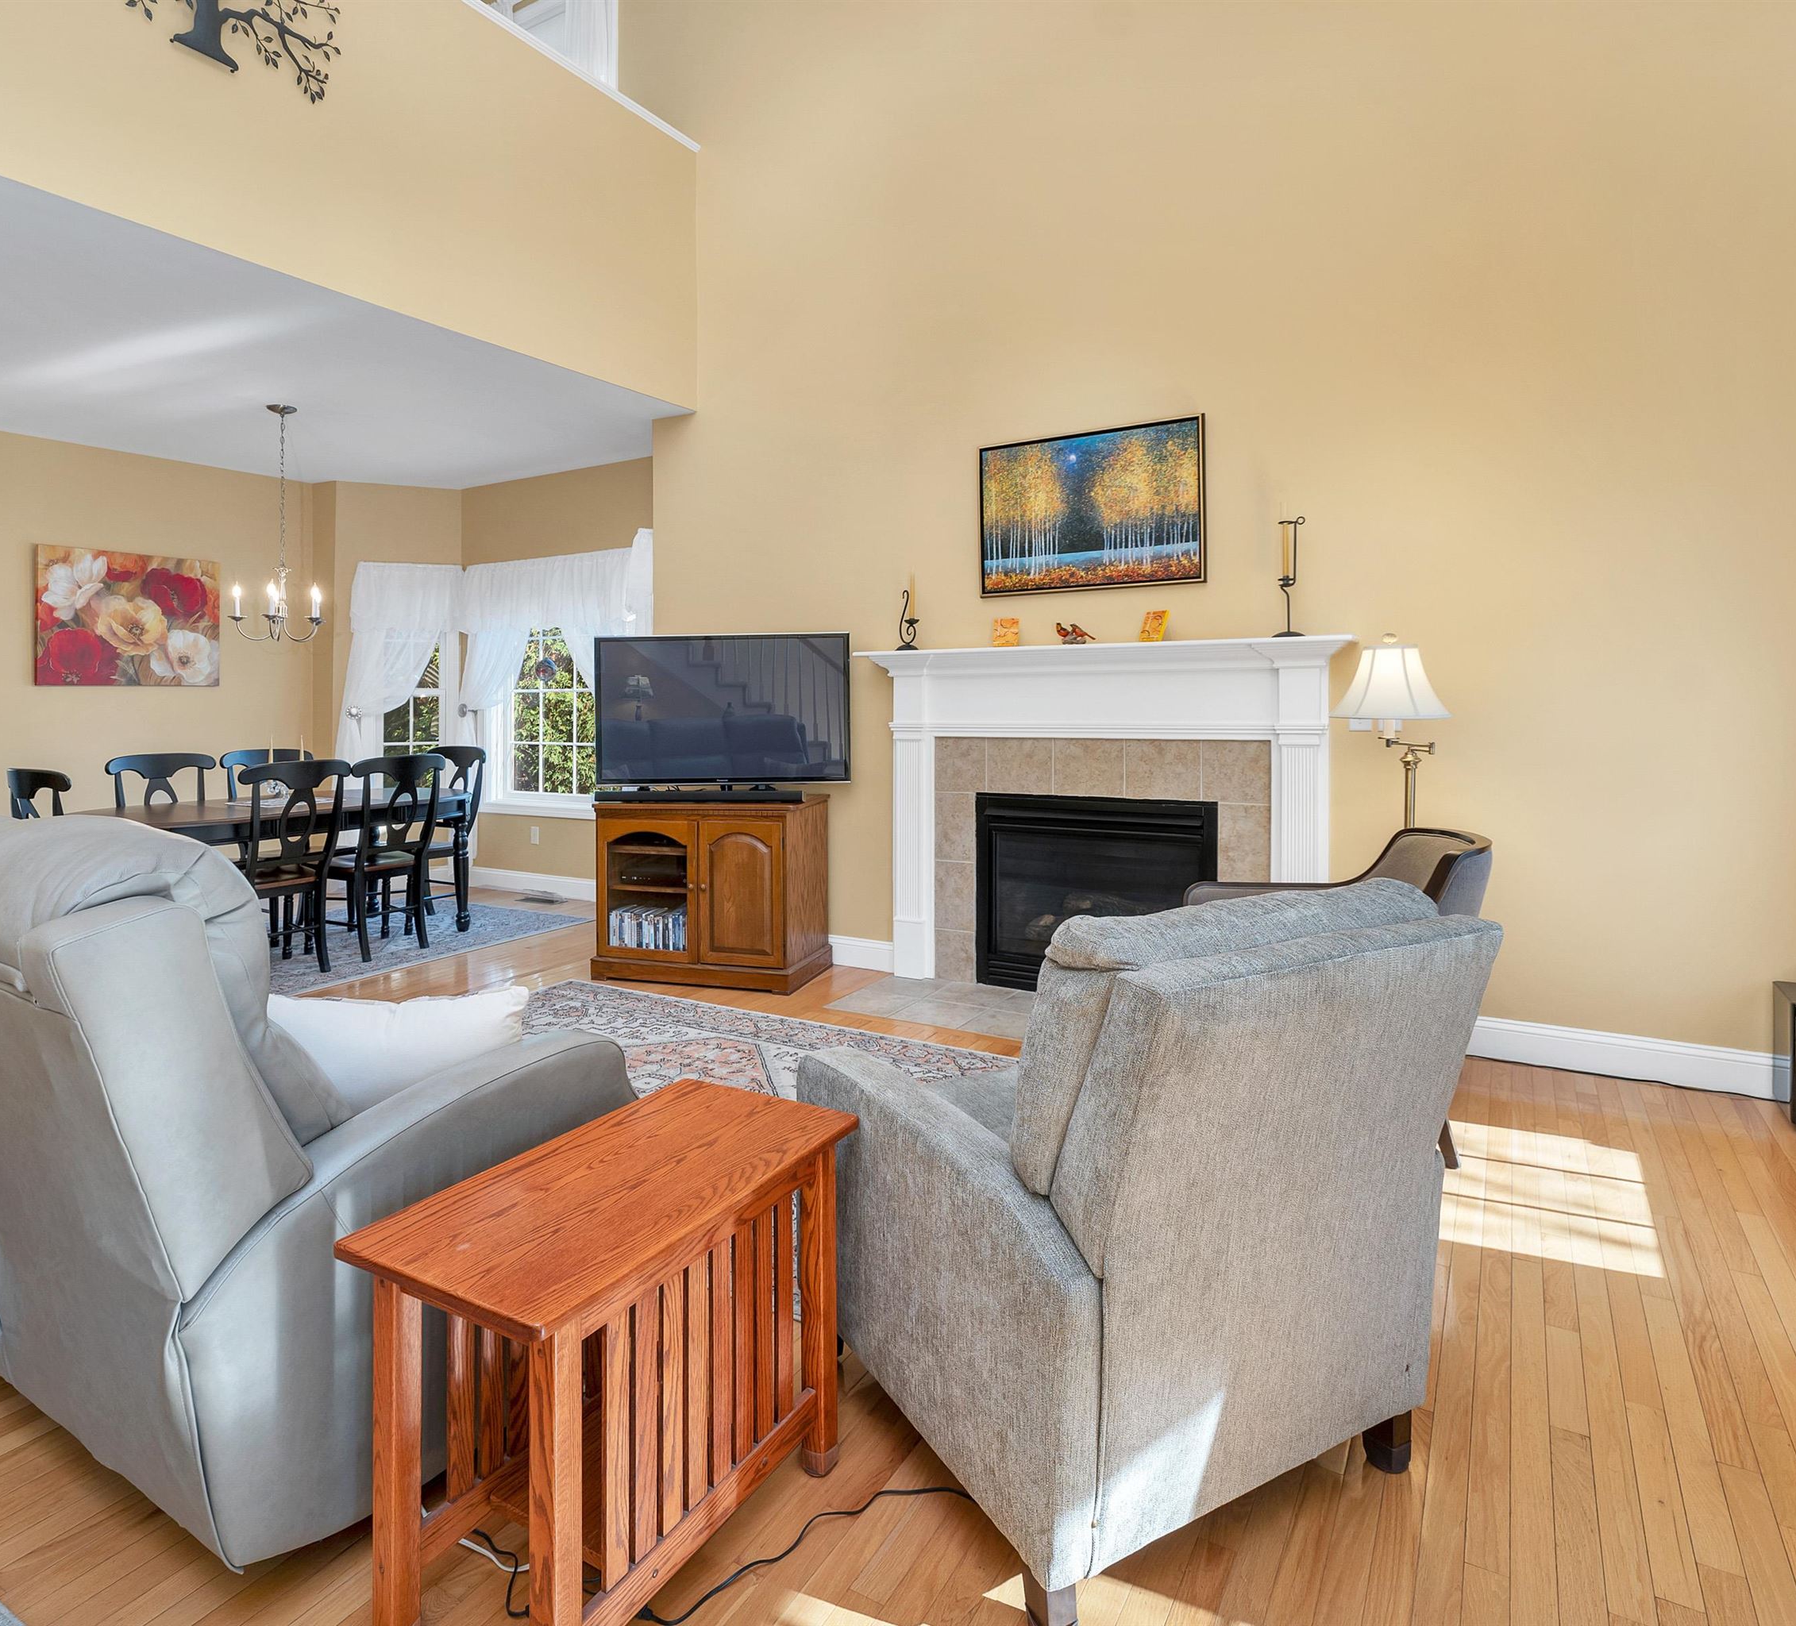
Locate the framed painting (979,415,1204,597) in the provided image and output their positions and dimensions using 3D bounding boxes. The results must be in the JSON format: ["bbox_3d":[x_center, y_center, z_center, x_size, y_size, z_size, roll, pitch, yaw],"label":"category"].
[{"bbox_3d":[0.746,-1.202,3.777,0.930,0.620,0.040,3,8,29],"label":"framed painting"}]

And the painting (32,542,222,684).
[{"bbox_3d":[-4.531,-1.144,5.633,0.040,0.775,0.890,3,6,32],"label":"painting"}]

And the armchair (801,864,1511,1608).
[{"bbox_3d":[0.361,0.586,1.672,0.760,0.960,0.860,-4,8,-28],"label":"armchair"}]

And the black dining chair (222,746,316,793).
[{"bbox_3d":[-3.280,0.164,5.120,0.520,0.980,0.470,3,6,30],"label":"black dining chair"}]

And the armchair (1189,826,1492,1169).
[{"bbox_3d":[1.275,0.488,2.830,0.710,0.850,0.650,0,7,3],"label":"armchair"}]

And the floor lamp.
[{"bbox_3d":[1.673,0.122,3.203,0.400,1.480,0.400,4,8,31],"label":"floor lamp"}]

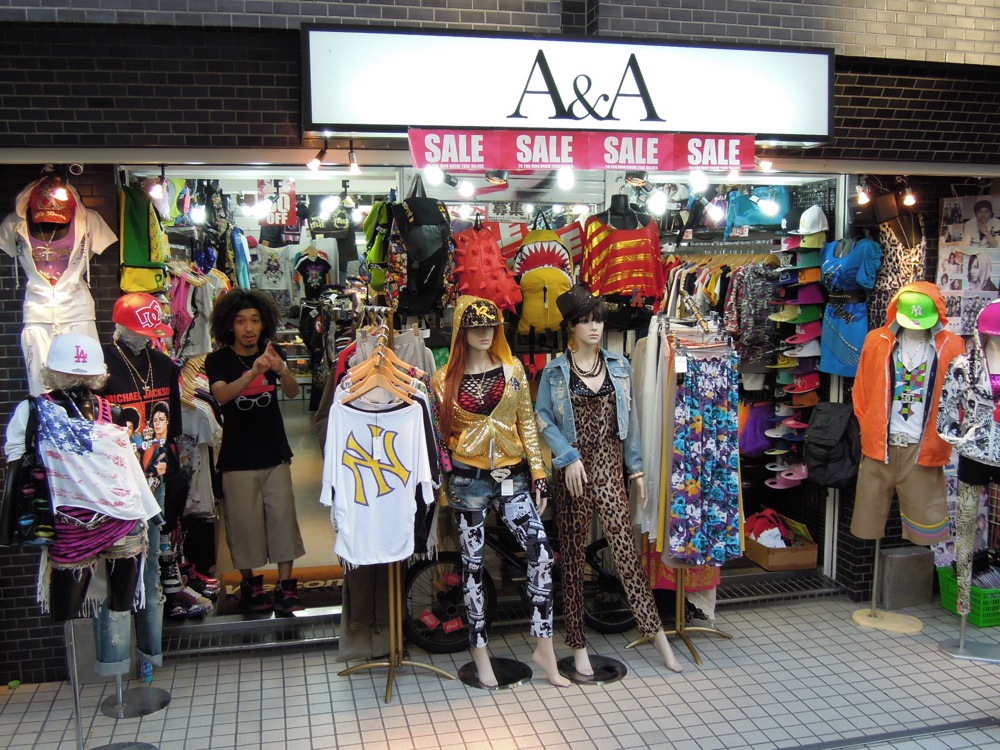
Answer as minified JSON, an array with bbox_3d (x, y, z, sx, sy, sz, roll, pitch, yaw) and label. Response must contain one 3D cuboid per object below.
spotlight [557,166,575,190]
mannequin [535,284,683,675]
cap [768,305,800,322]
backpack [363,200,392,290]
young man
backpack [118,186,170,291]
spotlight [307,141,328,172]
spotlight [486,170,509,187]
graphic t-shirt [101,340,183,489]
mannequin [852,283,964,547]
[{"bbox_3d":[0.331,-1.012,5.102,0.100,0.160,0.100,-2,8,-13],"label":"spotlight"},{"bbox_3d":[0.505,0.495,4.863,0.620,1.854,0.380,-2,8,-14],"label":"mannequin"},{"bbox_3d":[1.739,-0.375,6.072,0.240,0.120,0.180,-10,11,-26],"label":"cap"},{"bbox_3d":[-0.580,-0.629,4.909,0.170,0.430,0.270,-3,8,-20],"label":"backpack"},{"bbox_3d":[-1.282,0.409,5.331,0.520,1.700,0.420,-3,8,-21],"label":"young man"},{"bbox_3d":[-1.672,-0.640,4.775,0.210,0.490,0.270,0,7,2],"label":"backpack"},{"bbox_3d":[-0.741,-0.889,4.103,0.075,0.135,0.060,39,-6,-3],"label":"spotlight"},{"bbox_3d":[-0.005,-0.948,4.744,0.103,0.115,0.103,7,-20,42],"label":"spotlight"},{"bbox_3d":[-1.547,0.171,4.268,0.430,0.630,0.260,-5,9,-30],"label":"graphic t-shirt"},{"bbox_3d":[2.104,0.194,5.222,0.540,1.330,0.350,3,8,25],"label":"mannequin"}]

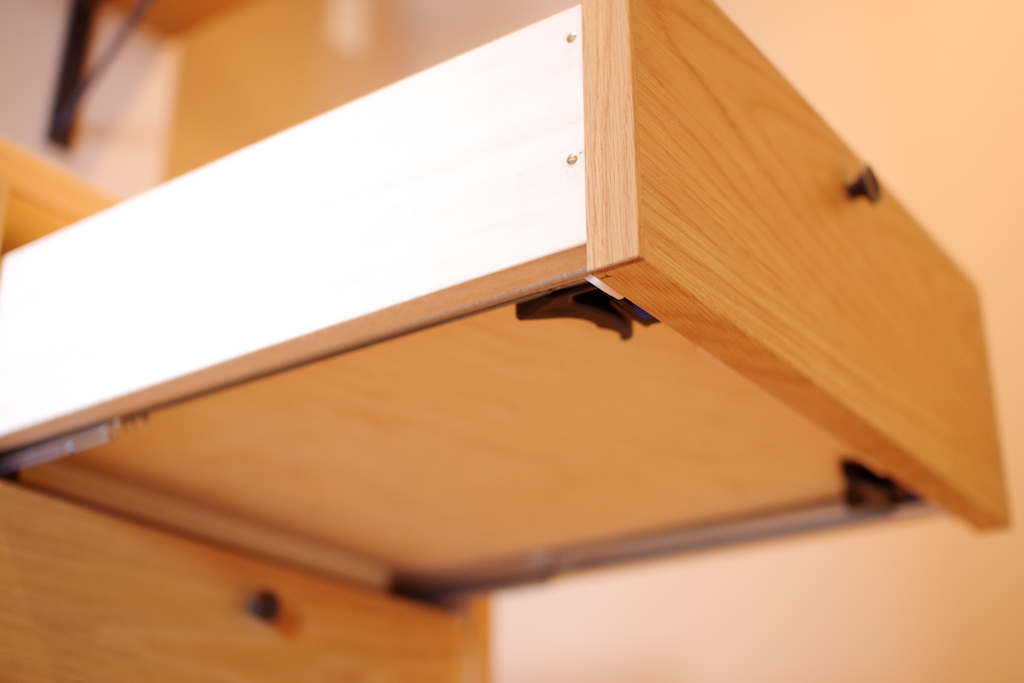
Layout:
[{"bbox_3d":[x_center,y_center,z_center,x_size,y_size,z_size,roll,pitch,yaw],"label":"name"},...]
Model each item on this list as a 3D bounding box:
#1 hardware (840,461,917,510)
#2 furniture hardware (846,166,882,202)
[{"bbox_3d":[0.200,0.079,0.697,0.058,0.015,0.063,-16,-29,33],"label":"hardware"},{"bbox_3d":[0.164,-0.073,0.604,0.013,0.018,0.018,-16,-29,33],"label":"furniture hardware"}]

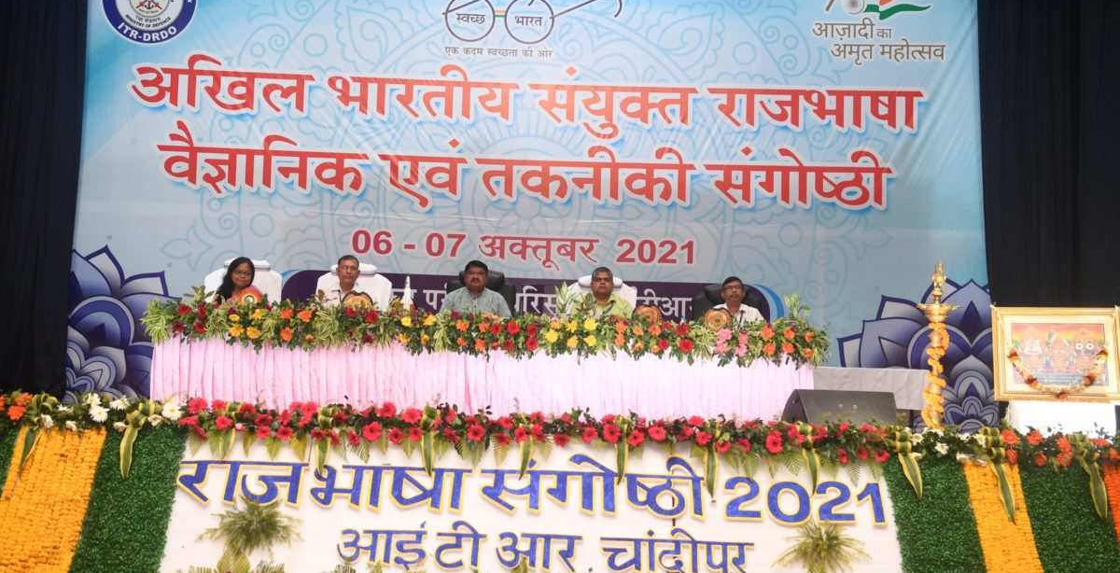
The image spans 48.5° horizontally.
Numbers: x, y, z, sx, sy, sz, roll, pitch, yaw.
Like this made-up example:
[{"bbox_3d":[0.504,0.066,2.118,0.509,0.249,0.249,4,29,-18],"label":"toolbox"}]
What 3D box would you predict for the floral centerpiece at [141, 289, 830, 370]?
[{"bbox_3d":[-0.529,0.316,8.768,4.850,0.440,0.360,2,-6,0],"label":"floral centerpiece"}]

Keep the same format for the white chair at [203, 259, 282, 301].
[{"bbox_3d":[-2.564,0.384,9.760,0.660,1.250,0.720,2,-6,0],"label":"white chair"}]

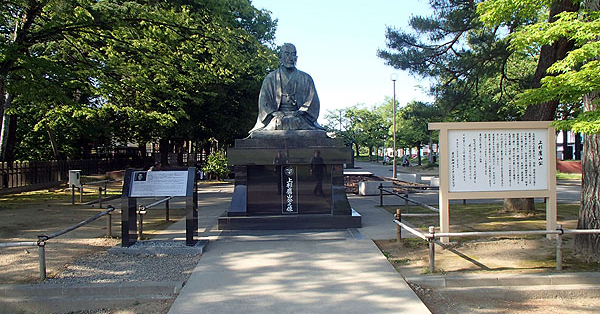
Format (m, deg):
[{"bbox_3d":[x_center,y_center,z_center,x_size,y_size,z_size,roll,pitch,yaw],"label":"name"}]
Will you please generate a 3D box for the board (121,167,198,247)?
[{"bbox_3d":[-2.000,0.715,6.430,0.990,1.090,0.430,0,0,-4],"label":"board"}]

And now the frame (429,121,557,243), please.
[{"bbox_3d":[3.000,0.380,6.820,2.070,1.820,0.170,0,0,-4],"label":"frame"}]

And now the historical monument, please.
[{"bbox_3d":[-0.235,-0.540,9.450,2.640,3.740,2.500,0,0,-3],"label":"historical monument"}]

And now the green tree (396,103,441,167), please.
[{"bbox_3d":[12.300,-2.500,46.000,5.200,6.600,5.200,0,0,0],"label":"green tree"}]

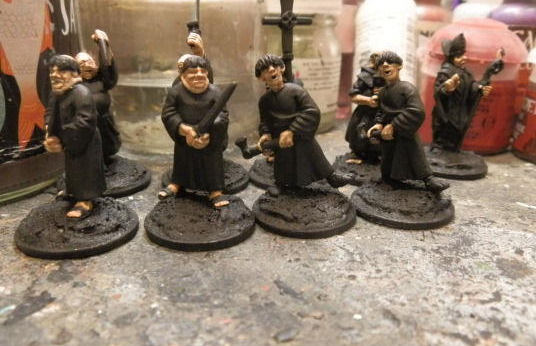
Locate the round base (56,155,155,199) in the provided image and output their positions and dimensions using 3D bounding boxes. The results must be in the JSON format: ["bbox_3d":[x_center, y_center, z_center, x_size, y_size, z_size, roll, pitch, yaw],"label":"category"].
[{"bbox_3d":[-0.048,0.001,0.127,0.025,0.004,0.025,0,21,0],"label":"round base"}]

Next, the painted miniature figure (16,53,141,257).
[{"bbox_3d":[-0.042,-0.005,0.091,0.025,0.038,0.025,15,24,36],"label":"painted miniature figure"}]

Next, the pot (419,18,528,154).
[{"bbox_3d":[0.072,-0.032,0.156,0.035,0.044,0.035,0,21,0],"label":"pot"}]

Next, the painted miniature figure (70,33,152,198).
[{"bbox_3d":[-0.048,-0.017,0.120,0.026,0.043,0.026,-8,23,-20],"label":"painted miniature figure"}]

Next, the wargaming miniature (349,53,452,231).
[{"bbox_3d":[0.033,-0.009,0.104,0.028,0.038,0.025,-16,25,-39],"label":"wargaming miniature"}]

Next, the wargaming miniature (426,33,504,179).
[{"bbox_3d":[0.057,-0.021,0.133,0.026,0.041,0.026,-12,24,-28],"label":"wargaming miniature"}]

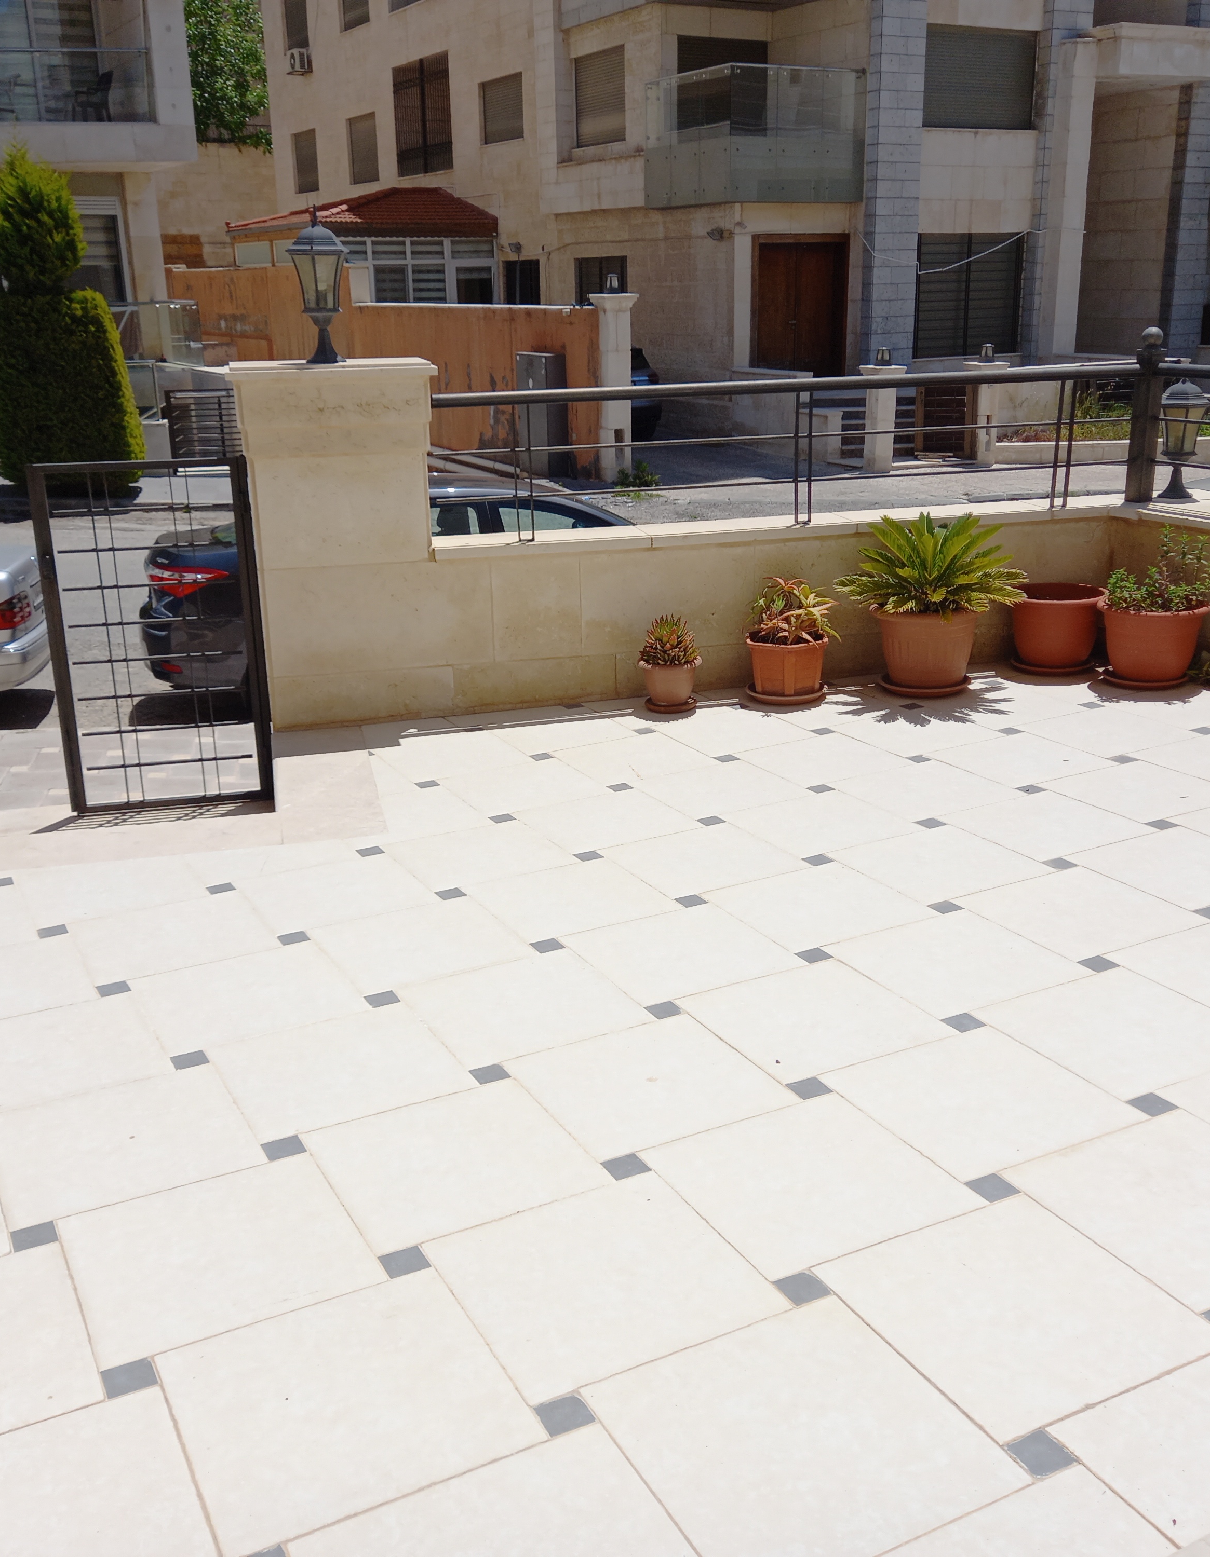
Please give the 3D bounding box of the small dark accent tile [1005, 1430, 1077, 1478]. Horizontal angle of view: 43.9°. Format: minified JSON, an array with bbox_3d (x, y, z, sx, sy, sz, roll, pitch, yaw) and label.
[{"bbox_3d":[0.577,0.911,2.006,0.065,0.020,0.065,-11,19,-26],"label":"small dark accent tile"}]

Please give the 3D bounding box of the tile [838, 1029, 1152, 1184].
[{"bbox_3d":[0.752,0.651,3.030,0.457,0.015,0.457,-10,19,-24],"label":"tile"}]

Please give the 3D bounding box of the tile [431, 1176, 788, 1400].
[{"bbox_3d":[-0.015,0.808,2.409,0.445,0.020,0.445,-11,19,-26],"label":"tile"}]

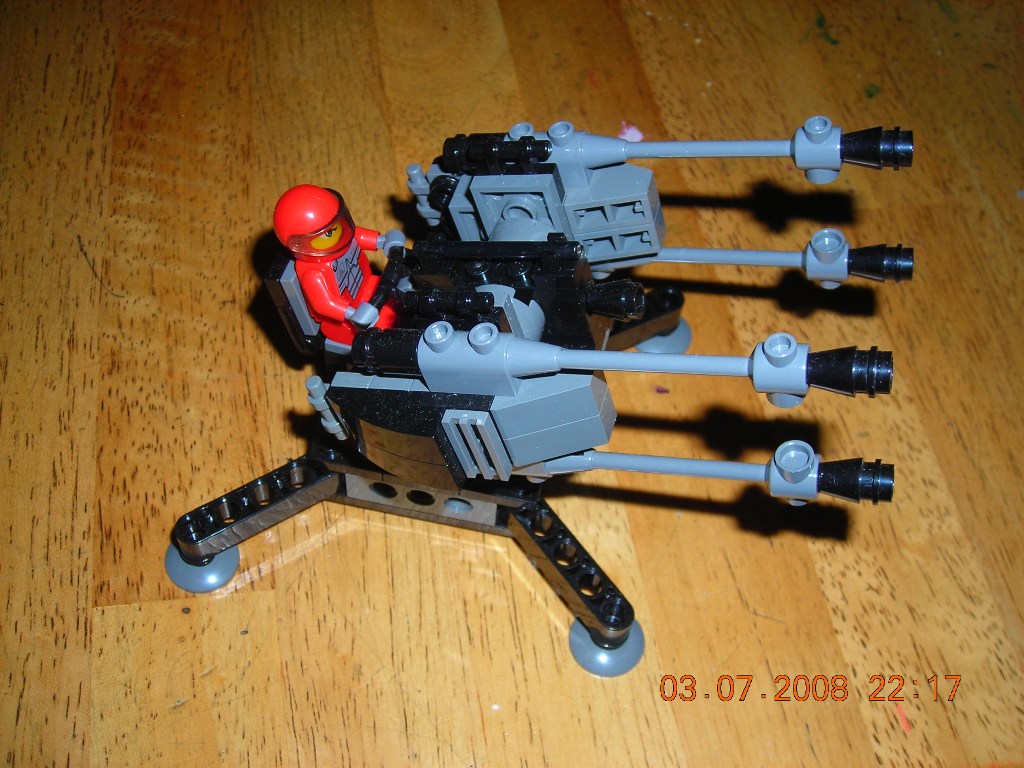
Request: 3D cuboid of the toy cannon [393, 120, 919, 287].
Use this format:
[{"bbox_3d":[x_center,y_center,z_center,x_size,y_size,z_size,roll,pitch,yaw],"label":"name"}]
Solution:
[{"bbox_3d":[0.027,-0.033,0.238,0.101,0.042,0.021,3,50,20],"label":"toy cannon"}]

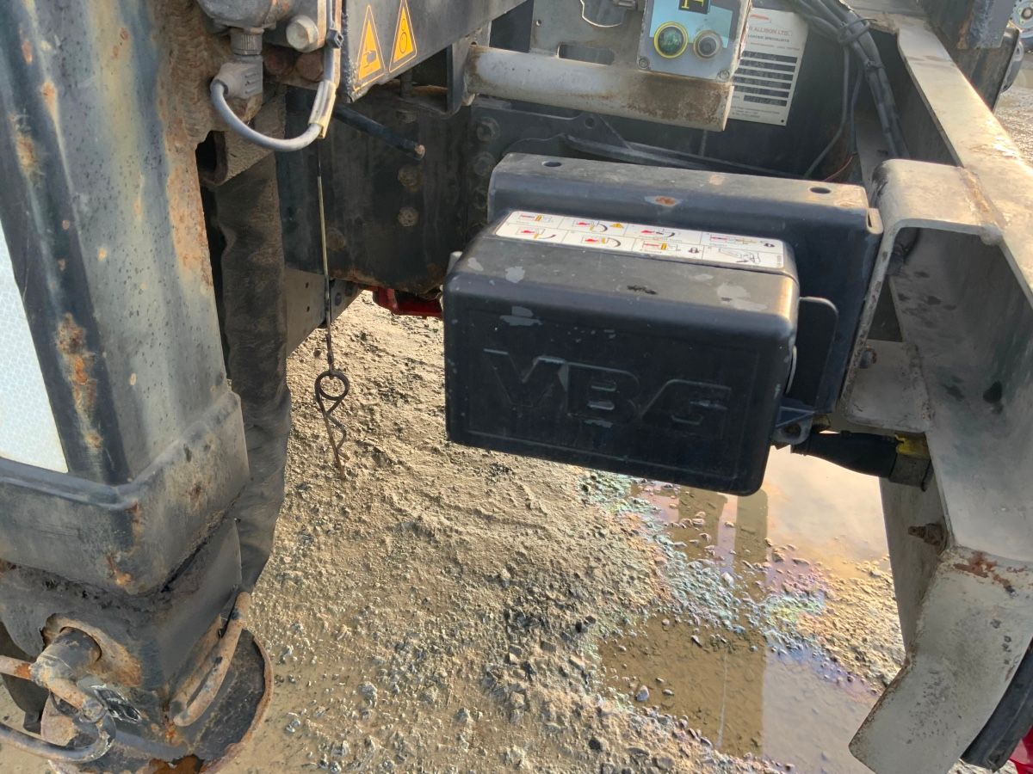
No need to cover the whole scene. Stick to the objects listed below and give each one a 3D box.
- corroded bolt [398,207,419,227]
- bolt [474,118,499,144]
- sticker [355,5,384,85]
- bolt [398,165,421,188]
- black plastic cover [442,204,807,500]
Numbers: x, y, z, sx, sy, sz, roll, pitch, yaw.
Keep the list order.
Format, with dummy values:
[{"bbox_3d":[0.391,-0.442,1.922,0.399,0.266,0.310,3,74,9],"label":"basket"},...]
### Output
[{"bbox_3d":[-0.133,-0.208,1.064,0.026,0.026,0.015,9,30,13],"label":"corroded bolt"},{"bbox_3d":[-0.042,-0.361,1.215,0.034,0.034,0.019,9,30,13],"label":"bolt"},{"bbox_3d":[-0.105,-0.246,0.620,0.002,0.053,0.060,8,30,12],"label":"sticker"},{"bbox_3d":[-0.129,-0.253,1.040,0.026,0.026,0.015,9,30,13],"label":"bolt"},{"bbox_3d":[0.103,-0.046,0.819,0.285,0.162,0.205,9,30,13],"label":"black plastic cover"}]

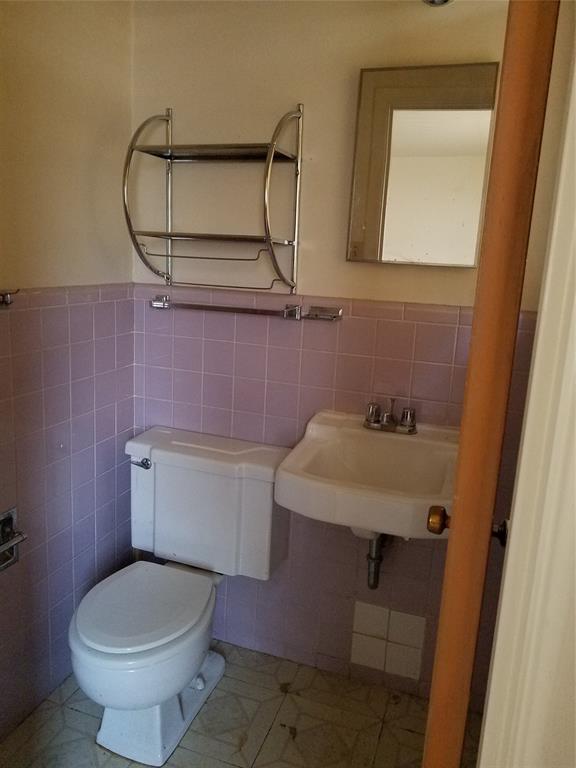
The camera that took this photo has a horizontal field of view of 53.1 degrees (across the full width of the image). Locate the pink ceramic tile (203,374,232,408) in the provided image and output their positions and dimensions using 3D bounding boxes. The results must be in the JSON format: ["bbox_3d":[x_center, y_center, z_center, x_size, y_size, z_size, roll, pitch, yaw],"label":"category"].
[{"bbox_3d":[-0.222,0.025,1.855,0.107,0.107,0.009,7,13,18],"label":"pink ceramic tile"}]

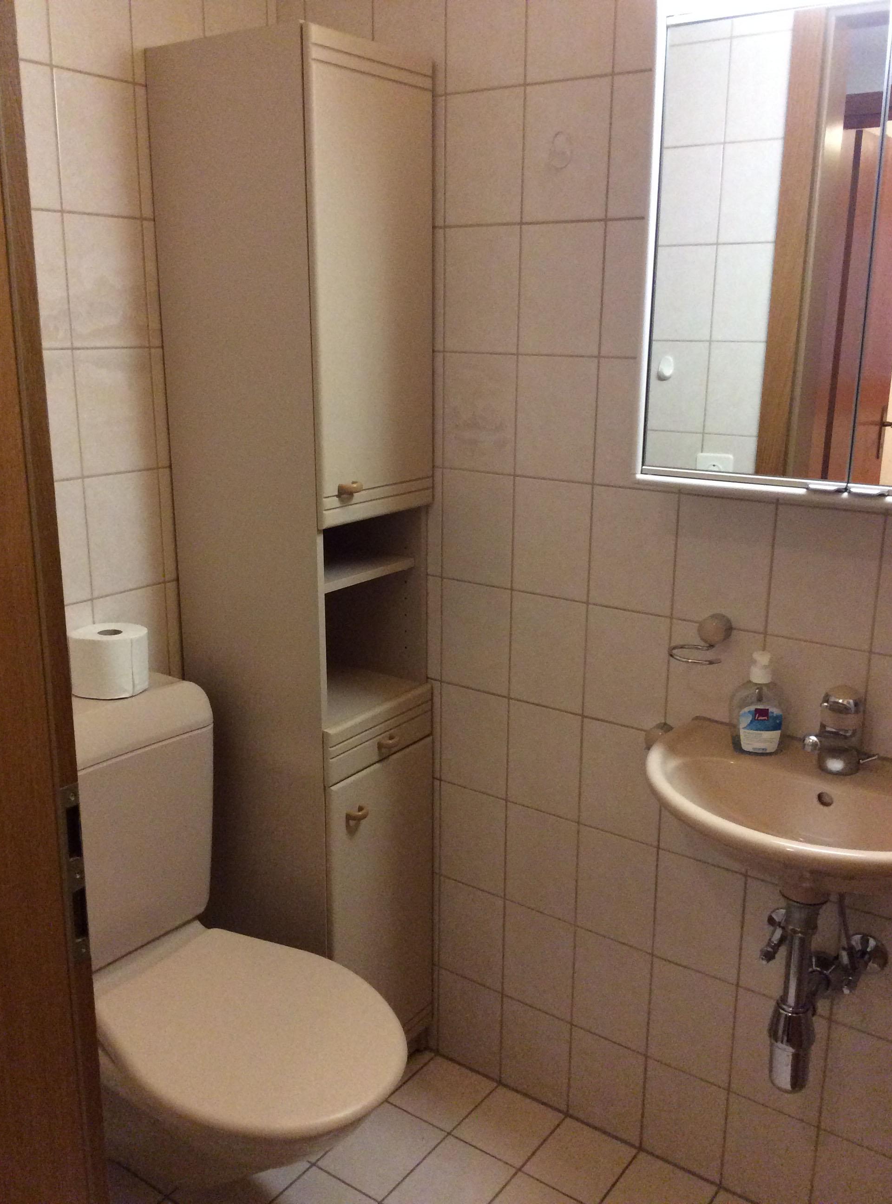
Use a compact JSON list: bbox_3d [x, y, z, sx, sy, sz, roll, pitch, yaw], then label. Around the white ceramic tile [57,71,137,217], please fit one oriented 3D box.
[{"bbox_3d":[-0.532,-0.696,1.698,0.010,0.198,0.149,11,18,34],"label":"white ceramic tile"}]

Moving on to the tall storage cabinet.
[{"bbox_3d":[-0.251,0.026,2.013,0.358,1.867,0.298,11,18,34],"label":"tall storage cabinet"}]

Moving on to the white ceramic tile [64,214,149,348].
[{"bbox_3d":[-0.540,-0.508,1.770,0.011,0.199,0.151,11,18,35],"label":"white ceramic tile"}]

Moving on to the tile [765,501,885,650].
[{"bbox_3d":[0.547,-0.036,1.603,0.149,0.198,0.010,11,18,34],"label":"tile"}]

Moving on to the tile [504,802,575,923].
[{"bbox_3d":[0.175,0.470,2.011,0.148,0.197,0.009,11,18,35],"label":"tile"}]

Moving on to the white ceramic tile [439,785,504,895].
[{"bbox_3d":[0.053,0.455,2.128,0.151,0.199,0.011,11,18,35],"label":"white ceramic tile"}]

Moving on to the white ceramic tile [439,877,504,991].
[{"bbox_3d":[0.051,0.641,2.148,0.148,0.197,0.009,11,18,35],"label":"white ceramic tile"}]

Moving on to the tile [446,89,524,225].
[{"bbox_3d":[0.063,-0.712,1.786,0.148,0.197,0.009,11,18,35],"label":"tile"}]

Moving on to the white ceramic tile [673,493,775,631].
[{"bbox_3d":[0.425,-0.060,1.688,0.149,0.198,0.010,11,18,34],"label":"white ceramic tile"}]

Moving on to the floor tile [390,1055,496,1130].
[{"bbox_3d":[-0.004,0.955,2.157,0.149,0.010,0.169,11,18,34],"label":"floor tile"}]

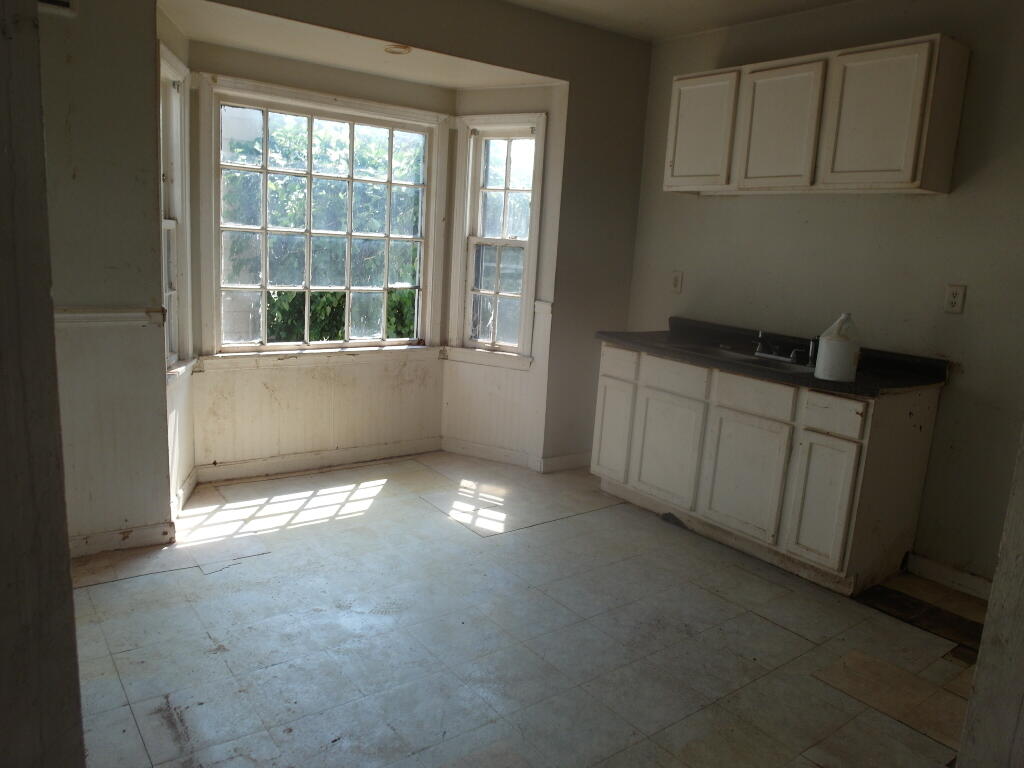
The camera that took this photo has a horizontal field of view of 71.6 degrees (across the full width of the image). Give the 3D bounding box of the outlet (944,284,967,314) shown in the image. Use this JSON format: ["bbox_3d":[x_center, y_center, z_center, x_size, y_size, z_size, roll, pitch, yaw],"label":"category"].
[{"bbox_3d":[1.927,-0.369,3.095,0.009,0.120,0.078,-4,13,-37],"label":"outlet"}]

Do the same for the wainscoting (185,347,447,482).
[{"bbox_3d":[-1.093,0.158,4.323,1.600,0.705,0.030,-4,13,-37],"label":"wainscoting"}]

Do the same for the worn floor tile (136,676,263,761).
[{"bbox_3d":[-0.914,0.971,2.064,0.304,0.010,0.304,-5,13,-36],"label":"worn floor tile"}]

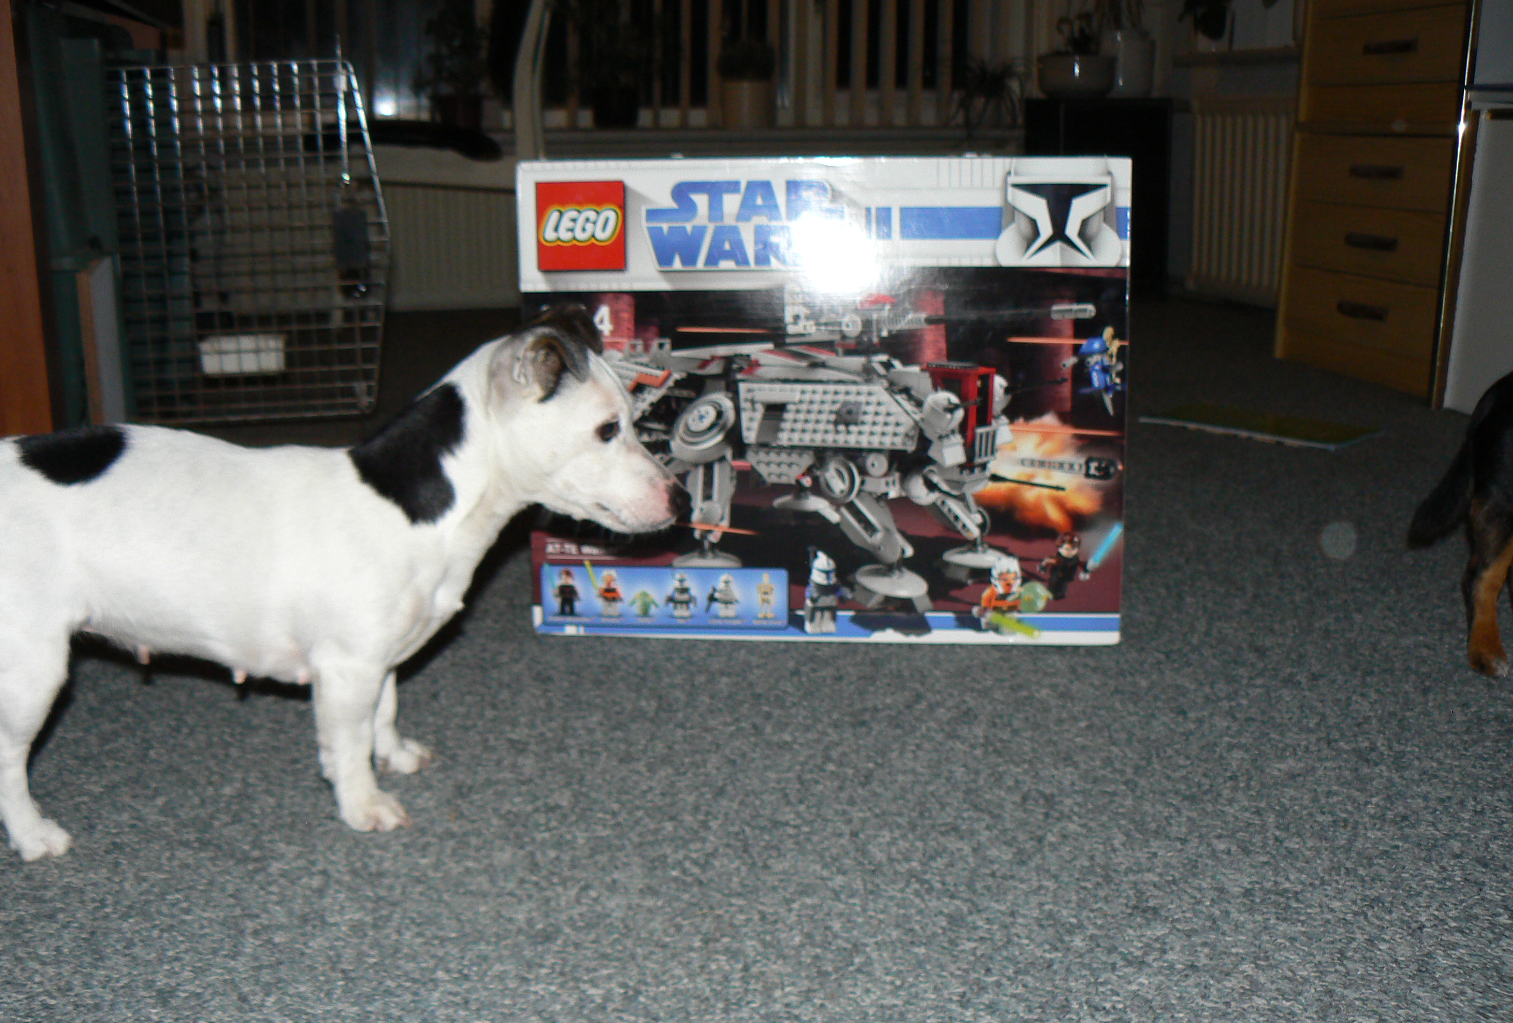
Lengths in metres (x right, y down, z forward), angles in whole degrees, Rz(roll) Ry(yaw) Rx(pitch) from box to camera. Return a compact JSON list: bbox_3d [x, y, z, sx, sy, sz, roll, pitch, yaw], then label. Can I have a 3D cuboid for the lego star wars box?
[{"bbox_3d":[0.055,-0.091,1.292,0.480,0.380,0.086,0,11,5],"label":"lego star wars box"}]

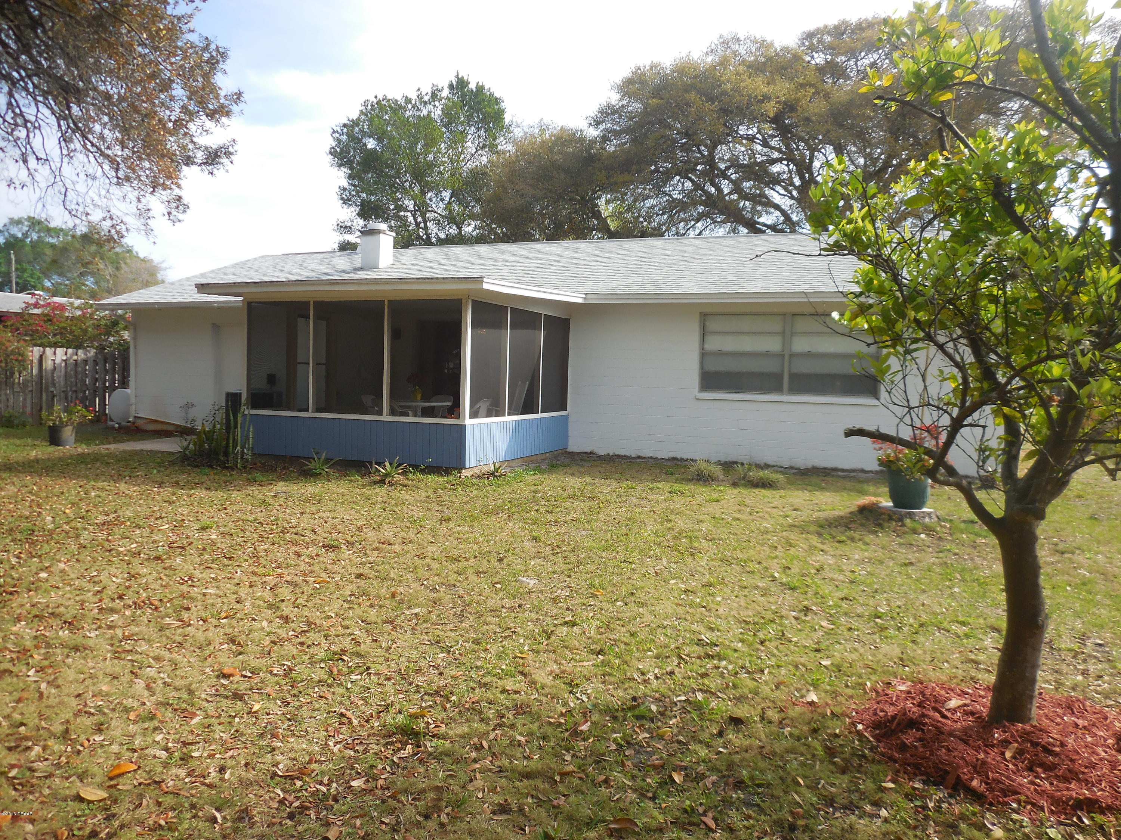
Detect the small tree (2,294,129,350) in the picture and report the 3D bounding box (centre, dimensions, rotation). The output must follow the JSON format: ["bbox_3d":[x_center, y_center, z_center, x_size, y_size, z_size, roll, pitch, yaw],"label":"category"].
[{"bbox_3d":[-12.791,-1.636,20.852,2.300,3.225,3.700,3,4,22],"label":"small tree"}]

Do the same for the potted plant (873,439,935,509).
[{"bbox_3d":[3.478,0.497,8.150,0.690,0.811,0.650,3,4,23],"label":"potted plant"}]

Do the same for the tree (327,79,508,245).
[{"bbox_3d":[-6.008,-7.481,34.163,7.900,13.880,7.700,1,3,-10],"label":"tree"}]

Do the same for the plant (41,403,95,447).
[{"bbox_3d":[-8.215,0.085,13.500,0.880,0.739,0.780,-1,4,-31],"label":"plant"}]

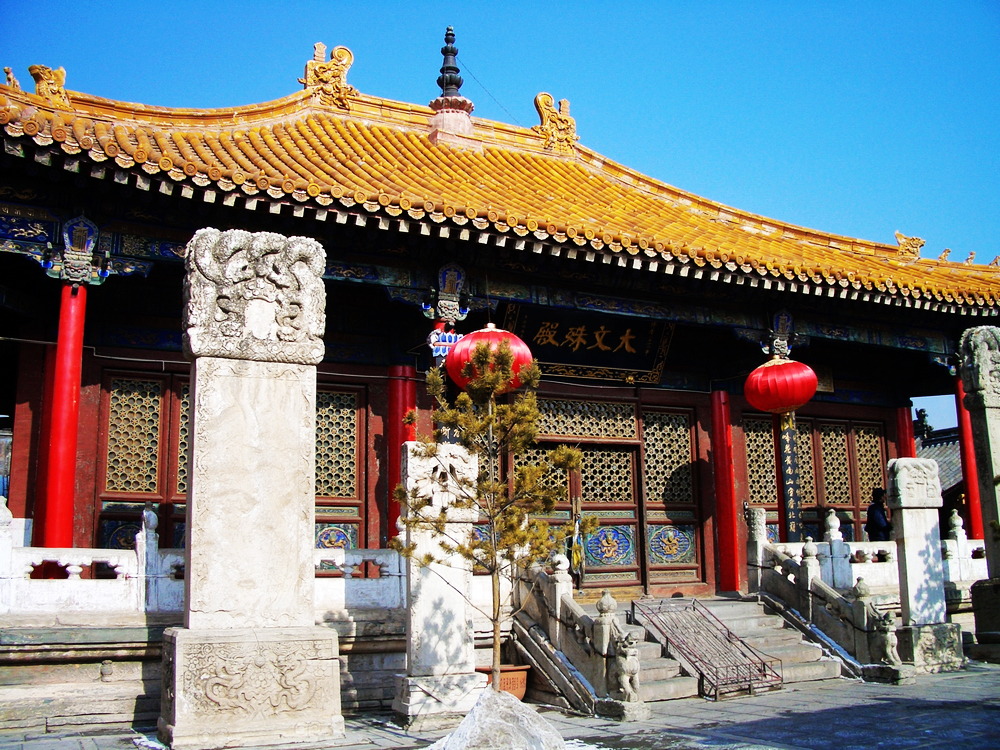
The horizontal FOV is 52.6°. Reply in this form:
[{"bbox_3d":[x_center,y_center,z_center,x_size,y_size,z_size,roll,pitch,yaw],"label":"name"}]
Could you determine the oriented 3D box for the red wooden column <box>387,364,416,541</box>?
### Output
[{"bbox_3d":[-1.323,1.476,13.601,0.370,3.237,0.370,-1,-11,0],"label":"red wooden column"}]

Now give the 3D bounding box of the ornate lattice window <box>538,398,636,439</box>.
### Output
[{"bbox_3d":[1.219,0.666,15.331,2.061,0.546,0.080,4,-13,-26],"label":"ornate lattice window"}]

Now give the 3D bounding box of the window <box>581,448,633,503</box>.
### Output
[{"bbox_3d":[1.616,1.521,15.053,0.892,0.766,0.080,4,-13,-26],"label":"window"}]

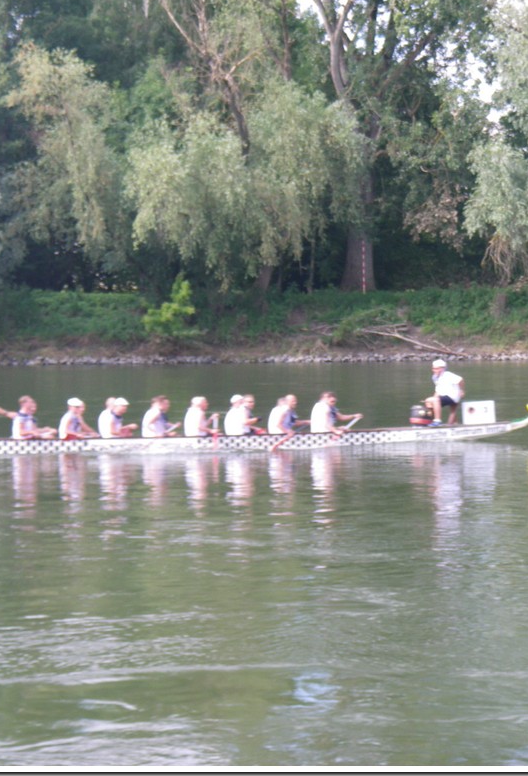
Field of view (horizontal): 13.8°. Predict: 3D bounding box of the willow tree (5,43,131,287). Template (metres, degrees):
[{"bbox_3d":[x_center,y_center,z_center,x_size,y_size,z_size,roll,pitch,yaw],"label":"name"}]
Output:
[{"bbox_3d":[-9.790,-11.135,109.000,6.400,12.300,6.200,0,2,0],"label":"willow tree"}]

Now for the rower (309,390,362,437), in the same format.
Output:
[{"bbox_3d":[1.297,0.571,39.931,0.880,1.000,0.540,-1,2,-10],"label":"rower"}]

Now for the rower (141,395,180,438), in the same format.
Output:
[{"bbox_3d":[-1.844,0.625,39.379,0.740,0.980,0.520,-1,2,-10],"label":"rower"}]

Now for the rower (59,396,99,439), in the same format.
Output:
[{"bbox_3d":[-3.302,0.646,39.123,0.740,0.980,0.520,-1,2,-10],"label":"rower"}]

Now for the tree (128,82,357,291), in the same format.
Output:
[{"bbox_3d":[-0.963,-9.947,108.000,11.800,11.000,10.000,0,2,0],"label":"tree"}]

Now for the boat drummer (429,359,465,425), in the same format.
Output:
[{"bbox_3d":[3.407,0.092,40.538,0.720,1.240,0.550,-1,2,-10],"label":"boat drummer"}]

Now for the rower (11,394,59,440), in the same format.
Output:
[{"bbox_3d":[-4.090,0.647,38.984,0.800,0.990,0.520,-1,2,-10],"label":"rower"}]

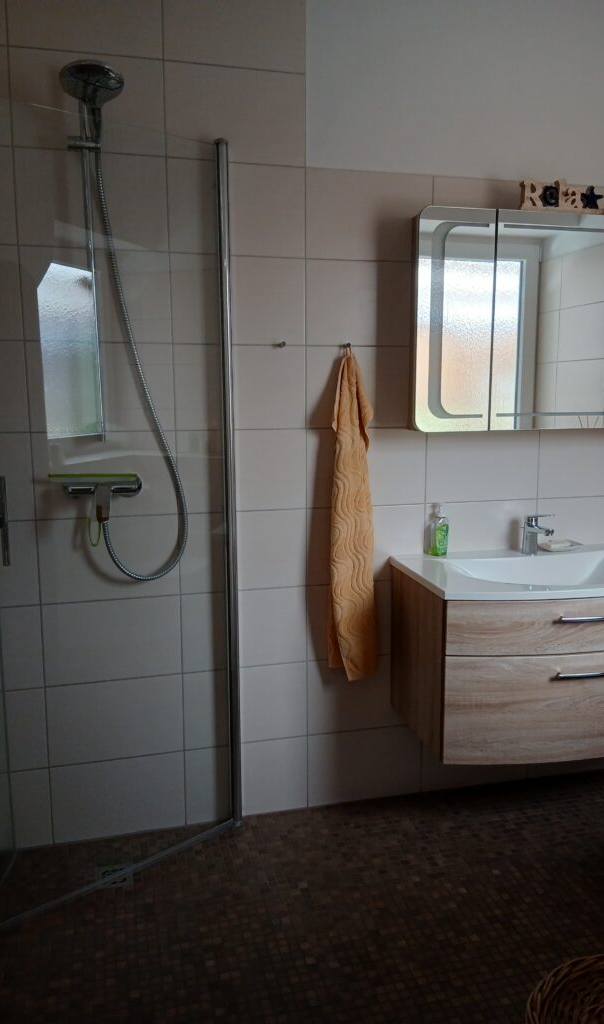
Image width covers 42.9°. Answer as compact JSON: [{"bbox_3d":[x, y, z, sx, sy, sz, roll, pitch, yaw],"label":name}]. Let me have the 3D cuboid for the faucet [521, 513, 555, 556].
[{"bbox_3d":[0.767,0.074,2.491,0.050,0.153,0.155,-3,9,-14],"label":"faucet"}]

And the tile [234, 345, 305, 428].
[{"bbox_3d":[-0.182,-0.376,2.307,0.400,0.250,0.010,-3,9,-14],"label":"tile"}]

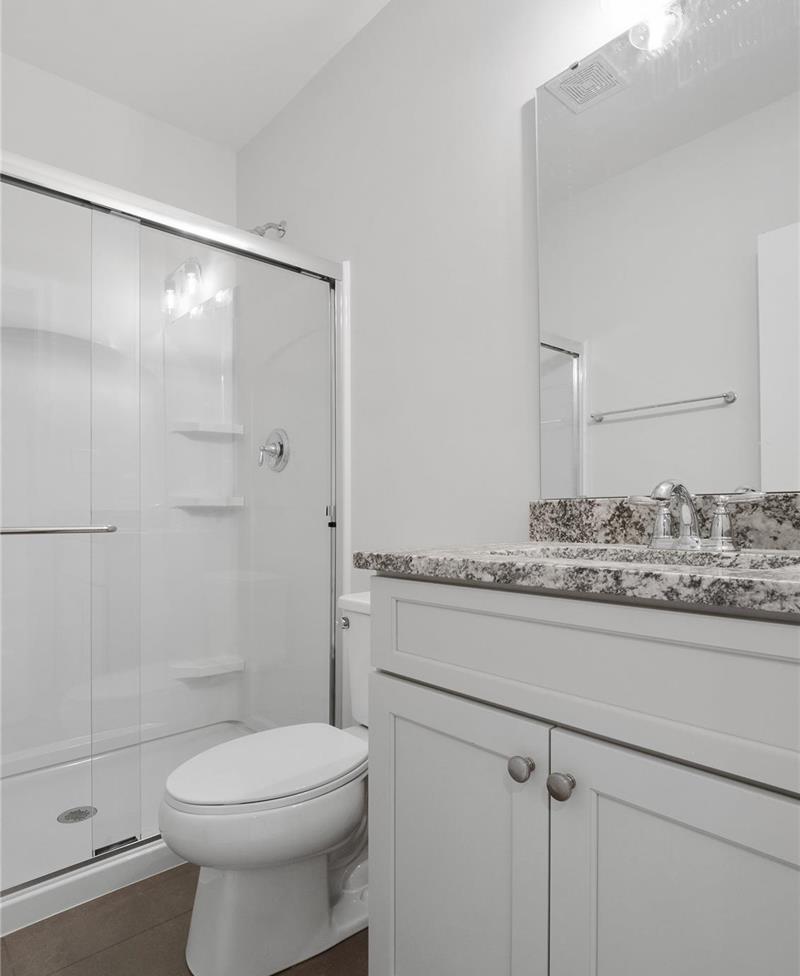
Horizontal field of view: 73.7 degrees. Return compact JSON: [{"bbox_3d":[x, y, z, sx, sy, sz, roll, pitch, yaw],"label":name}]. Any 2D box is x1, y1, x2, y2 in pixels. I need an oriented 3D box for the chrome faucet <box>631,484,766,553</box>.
[{"bbox_3d":[0.511,0.051,0.970,0.175,0.130,0.235,3,-4,-44],"label":"chrome faucet"}]

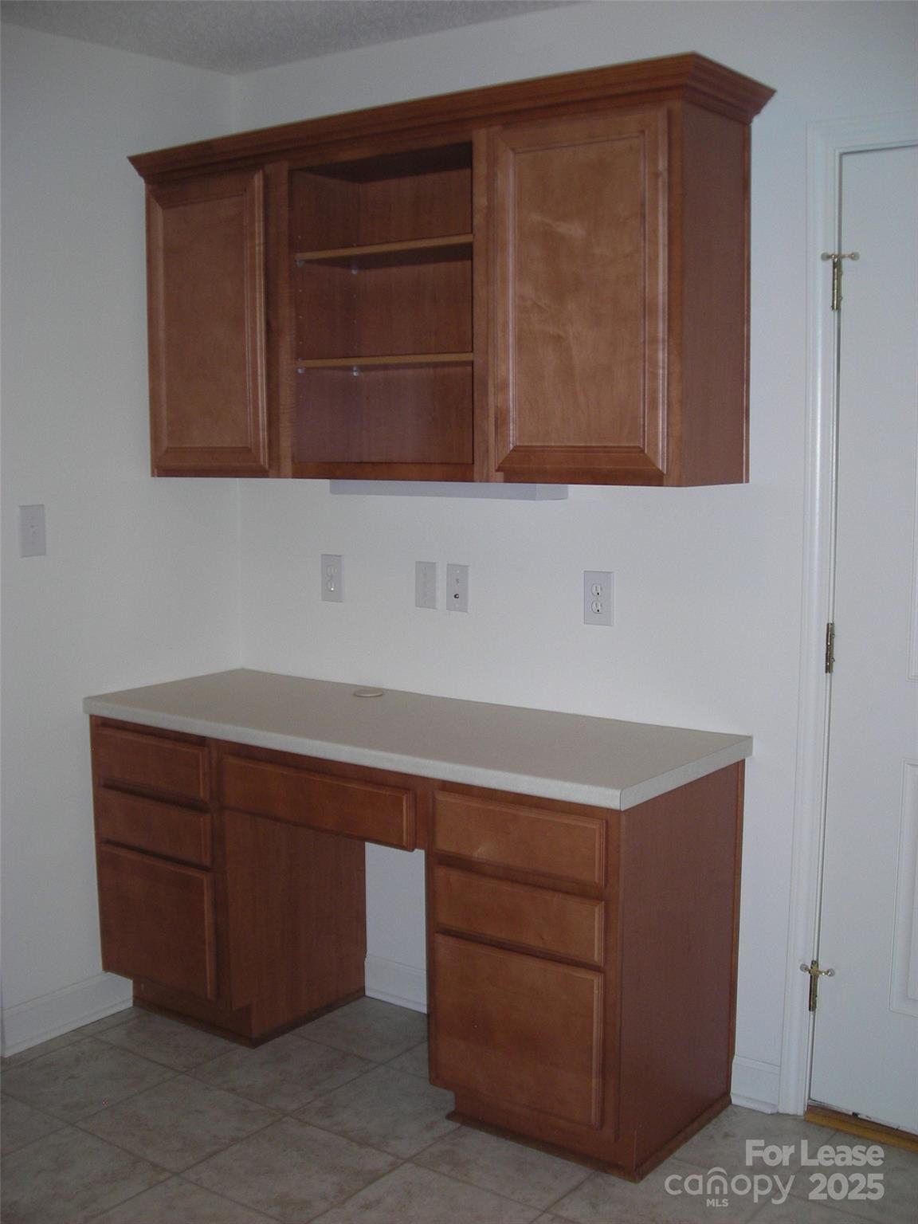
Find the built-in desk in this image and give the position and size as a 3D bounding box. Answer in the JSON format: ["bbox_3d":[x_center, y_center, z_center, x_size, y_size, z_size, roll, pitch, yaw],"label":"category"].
[{"bbox_3d":[-0.152,0.651,3.127,1.517,0.830,0.552,5,9,36],"label":"built-in desk"}]

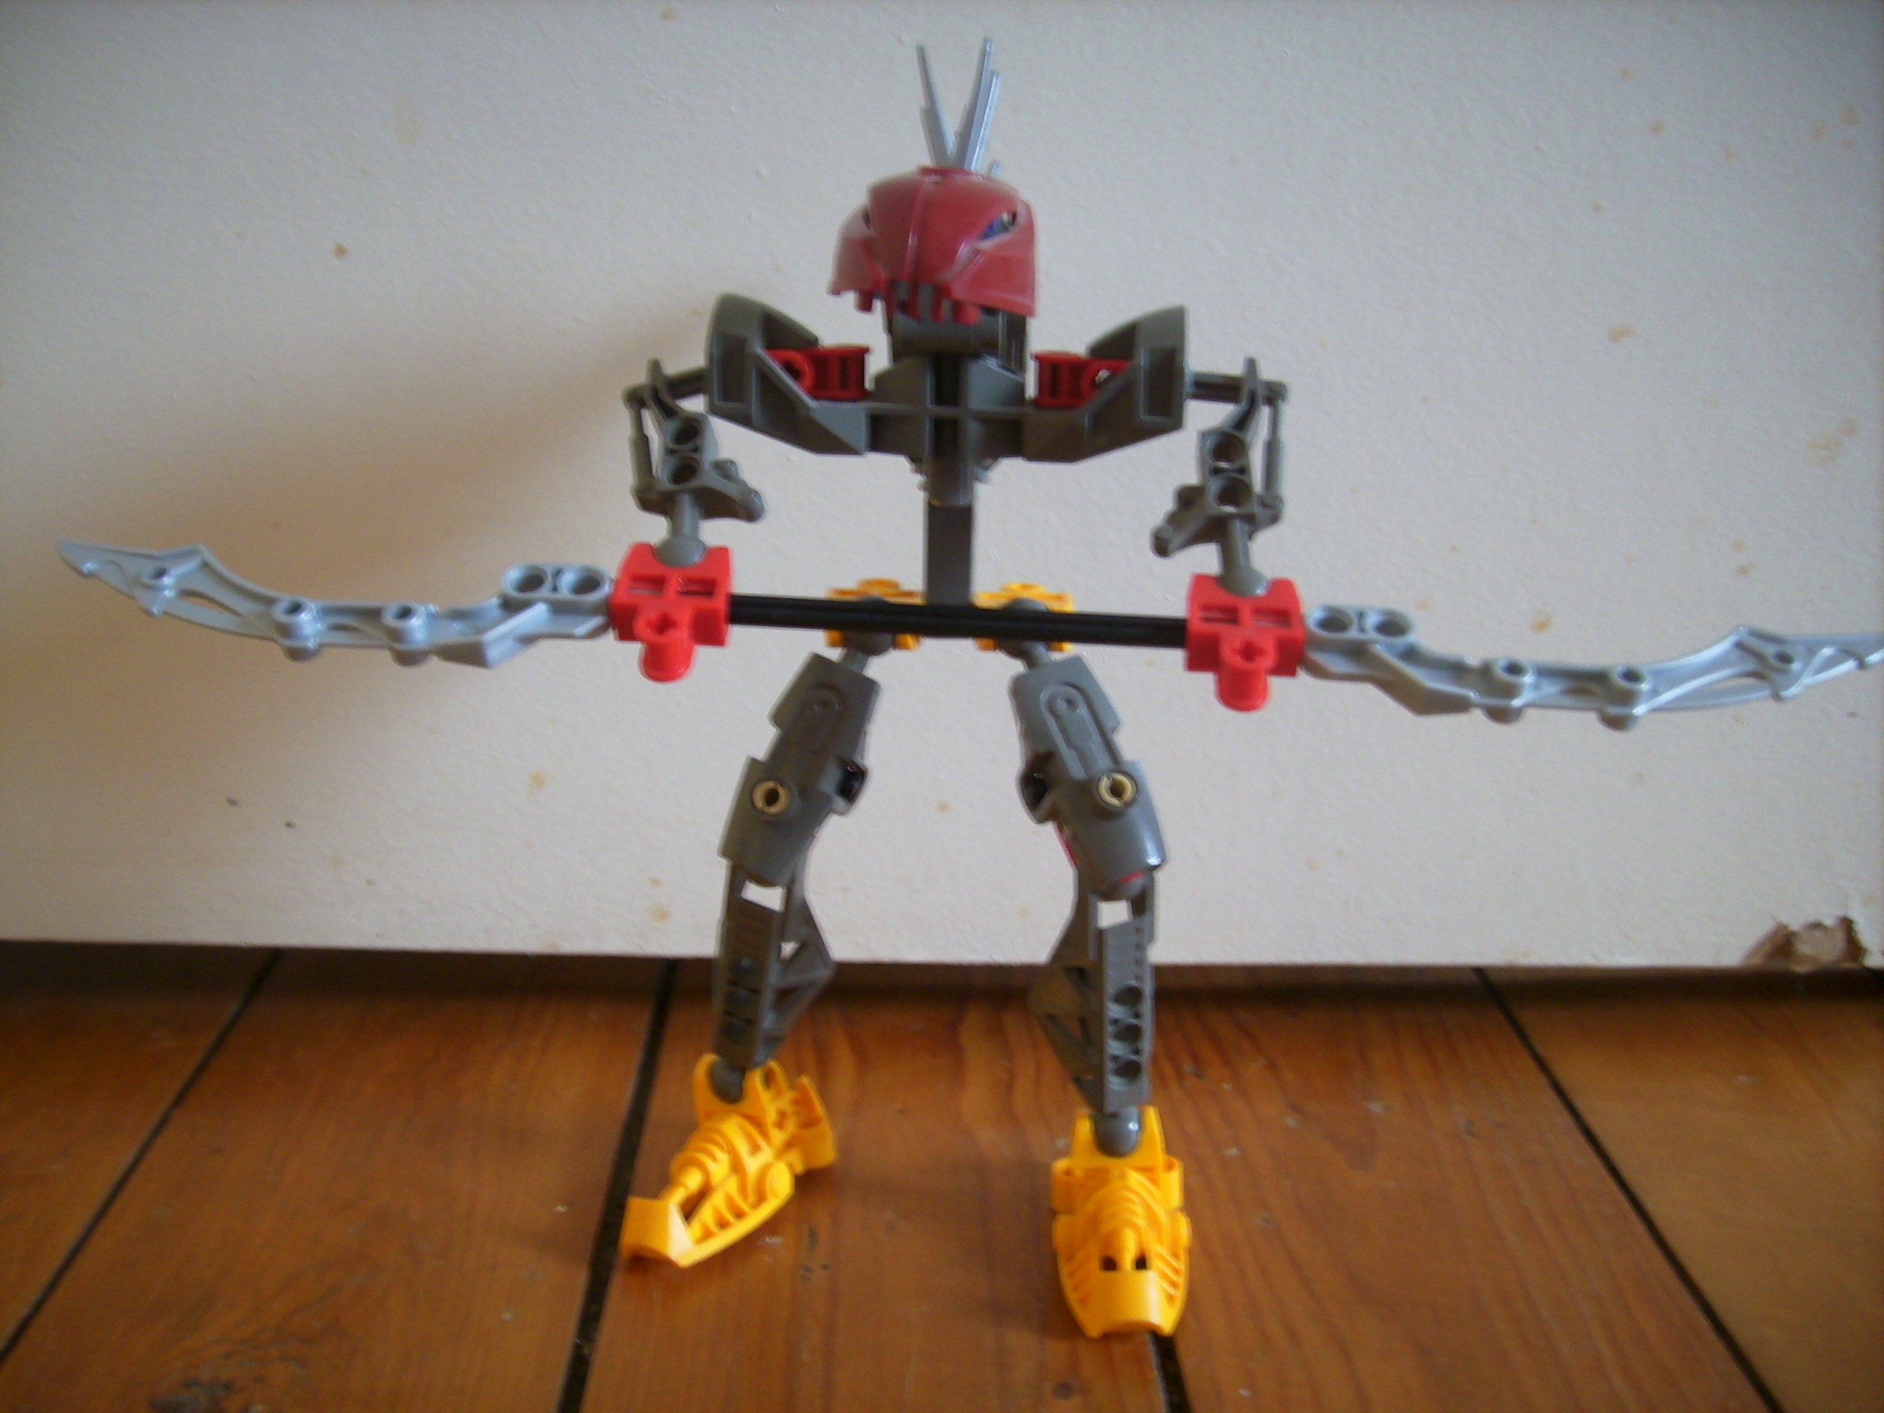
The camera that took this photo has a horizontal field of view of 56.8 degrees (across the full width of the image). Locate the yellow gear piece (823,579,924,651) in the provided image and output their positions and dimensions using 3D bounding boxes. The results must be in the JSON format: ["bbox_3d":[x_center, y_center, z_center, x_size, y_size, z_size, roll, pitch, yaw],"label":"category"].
[{"bbox_3d":[-0.012,-0.015,0.293,0.017,0.011,0.016,2,20,0],"label":"yellow gear piece"}]

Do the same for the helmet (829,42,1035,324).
[{"bbox_3d":[-0.001,-0.080,0.266,0.030,0.041,0.032,8,21,17],"label":"helmet"}]

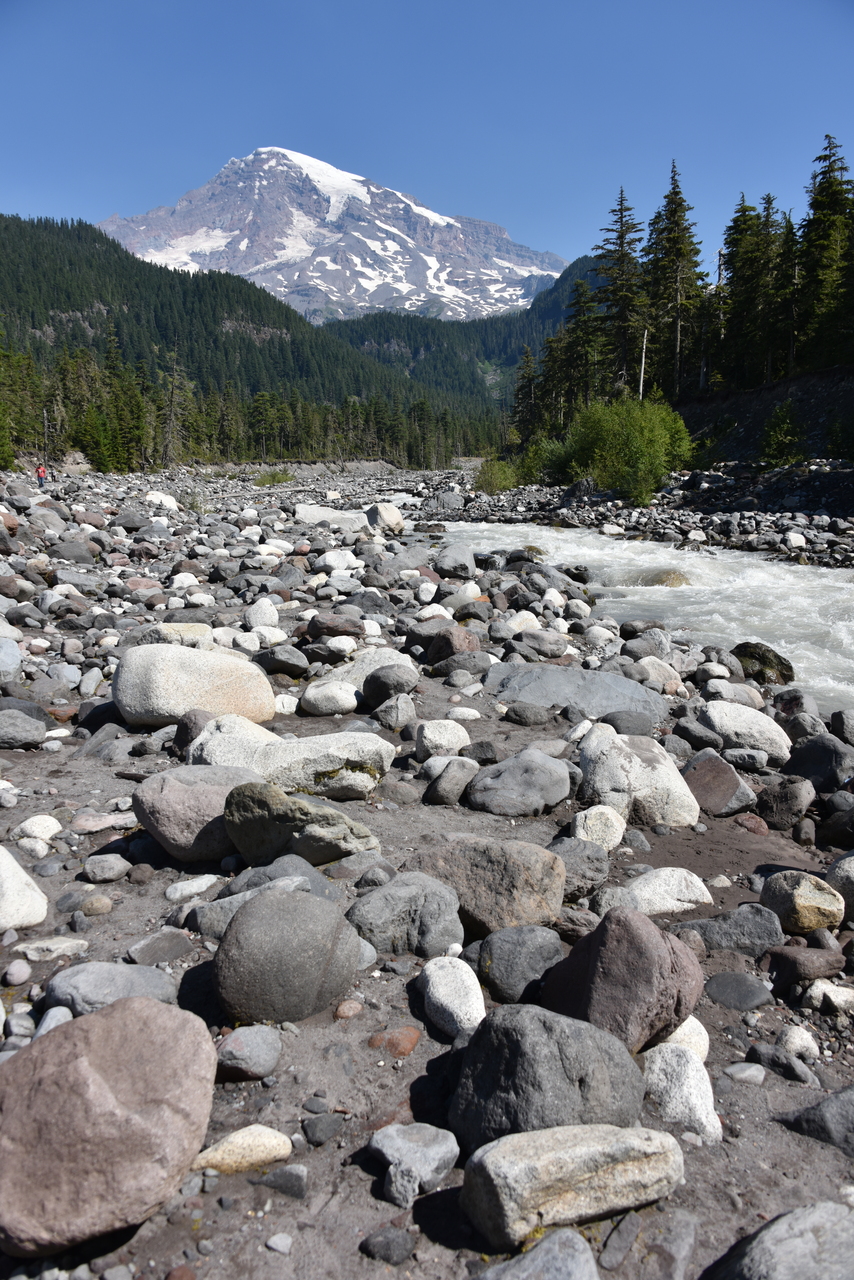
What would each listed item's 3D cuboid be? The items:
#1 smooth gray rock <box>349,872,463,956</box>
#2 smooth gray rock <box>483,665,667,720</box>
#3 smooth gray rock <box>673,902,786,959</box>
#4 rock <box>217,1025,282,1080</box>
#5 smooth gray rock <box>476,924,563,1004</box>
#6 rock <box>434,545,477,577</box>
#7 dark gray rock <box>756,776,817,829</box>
[{"bbox_3d":[-0.079,0.931,3.392,0.399,0.243,0.319,0,9,0],"label":"smooth gray rock"},{"bbox_3d":[0.980,0.350,6.719,1.229,0.266,0.738,6,11,34],"label":"smooth gray rock"},{"bbox_3d":[1.004,0.981,3.370,0.382,0.132,0.248,0,9,0],"label":"smooth gray rock"},{"bbox_3d":[-0.478,1.099,2.657,0.179,0.107,0.152,0,9,0],"label":"rock"},{"bbox_3d":[0.274,0.928,2.847,0.248,0.216,0.211,0,9,0],"label":"smooth gray rock"},{"bbox_3d":[0.402,-1.111,14.079,0.592,0.472,0.474,0,9,0],"label":"rock"},{"bbox_3d":[1.440,0.653,3.992,0.230,0.211,0.195,0,9,0],"label":"dark gray rock"}]

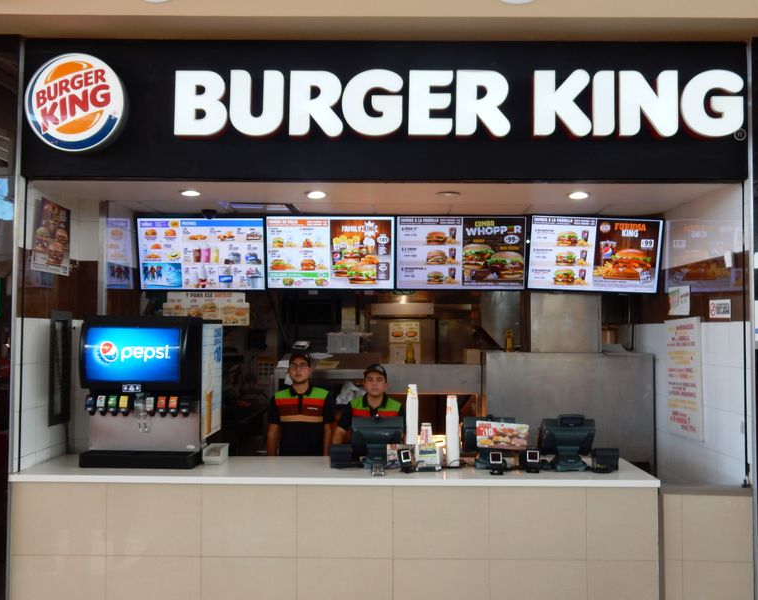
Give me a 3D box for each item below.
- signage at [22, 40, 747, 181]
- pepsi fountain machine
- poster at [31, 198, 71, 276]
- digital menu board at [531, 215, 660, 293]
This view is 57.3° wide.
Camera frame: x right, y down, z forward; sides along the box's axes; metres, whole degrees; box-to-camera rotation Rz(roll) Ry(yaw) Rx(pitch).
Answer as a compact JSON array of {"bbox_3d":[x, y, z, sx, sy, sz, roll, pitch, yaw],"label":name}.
[{"bbox_3d":[0.032,-1.197,4.467,4.609,0.901,0.150,0,-2,0],"label":"signage"},{"bbox_3d":[-1.587,0.627,4.953,0.775,0.992,0.710,0,-2,0],"label":"pepsi fountain machine"},{"bbox_3d":[-2.259,-0.429,4.826,0.020,0.500,0.490,0,-2,0],"label":"poster"},{"bbox_3d":[1.794,-0.378,5.781,1.105,0.632,0.060,2,7,1],"label":"digital menu board"}]

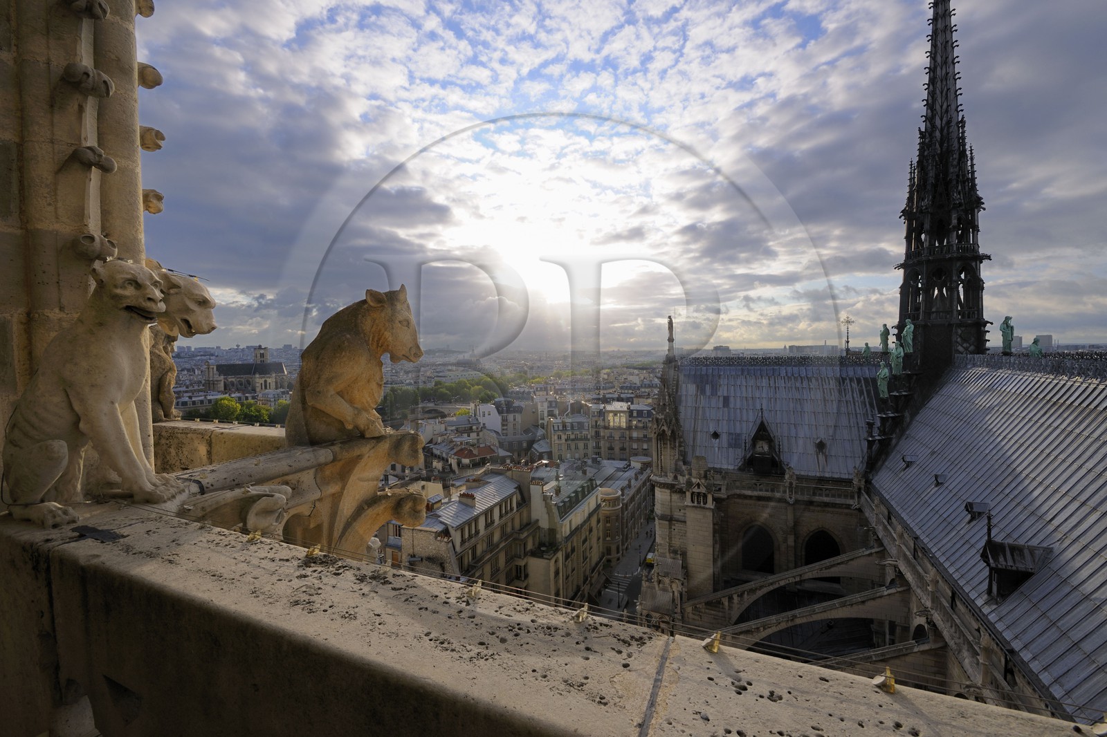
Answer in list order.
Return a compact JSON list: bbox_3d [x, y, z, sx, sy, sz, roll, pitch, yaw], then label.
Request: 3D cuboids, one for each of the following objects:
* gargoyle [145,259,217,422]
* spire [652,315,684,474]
[{"bbox_3d":[-3.200,-0.215,3.500,0.500,1.300,0.800,2,3,42],"label":"gargoyle"},{"bbox_3d":[11.000,2.500,41.400,2.800,15.300,2.800,1,2,25],"label":"spire"}]

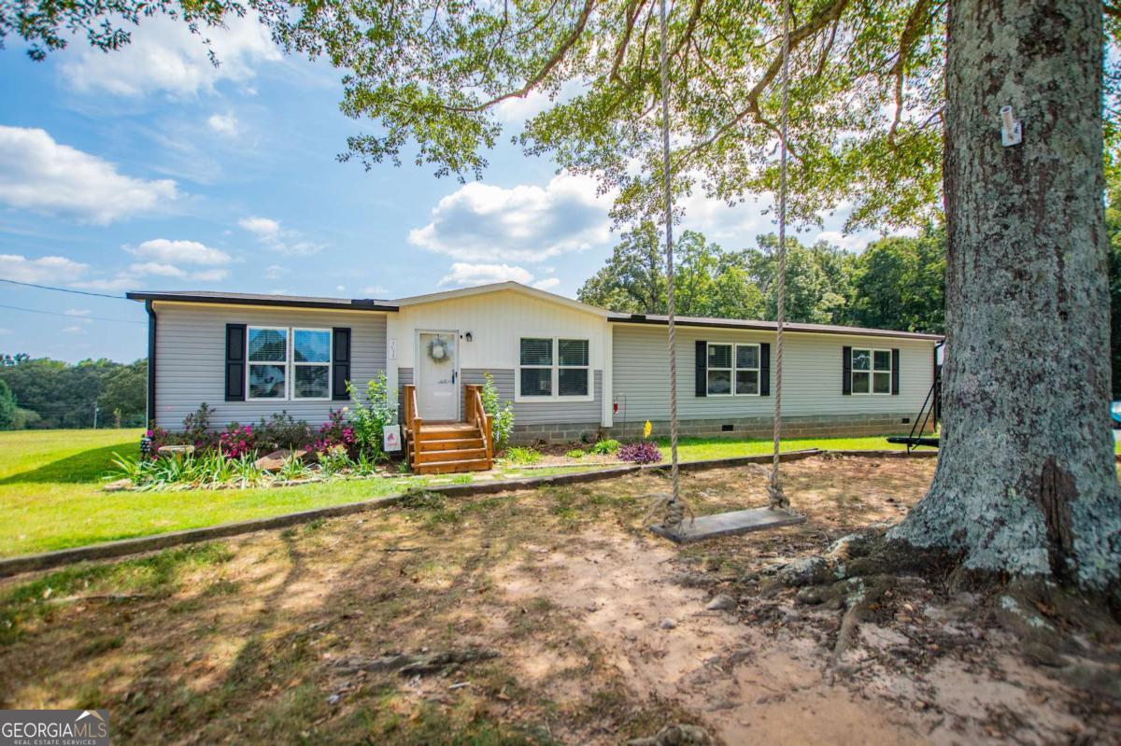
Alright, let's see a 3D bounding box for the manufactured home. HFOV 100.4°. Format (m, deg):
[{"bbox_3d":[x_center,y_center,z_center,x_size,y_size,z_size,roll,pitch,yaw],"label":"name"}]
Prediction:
[{"bbox_3d":[1.463,-0.017,16.821,23.610,4.300,8.850,1,-1,-20],"label":"manufactured home"}]

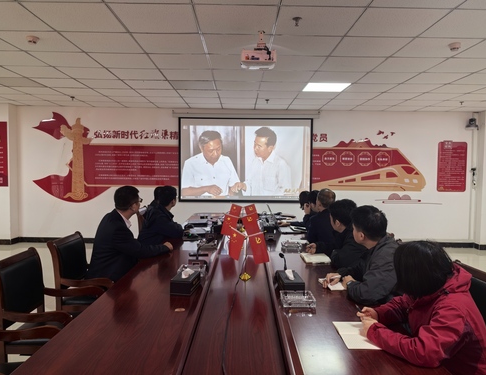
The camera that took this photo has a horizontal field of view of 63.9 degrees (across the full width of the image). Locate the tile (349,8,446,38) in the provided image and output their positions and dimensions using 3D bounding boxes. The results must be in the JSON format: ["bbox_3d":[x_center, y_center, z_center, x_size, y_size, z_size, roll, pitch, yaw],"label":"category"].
[{"bbox_3d":[1.155,-1.255,2.961,0.600,0.030,0.600,1,3,0],"label":"tile"}]

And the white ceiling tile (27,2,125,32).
[{"bbox_3d":[-1.246,-1.293,2.955,0.600,0.020,0.600,1,3,0],"label":"white ceiling tile"}]

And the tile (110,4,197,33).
[{"bbox_3d":[-0.645,-1.280,2.948,0.600,0.030,0.600,1,3,0],"label":"tile"}]

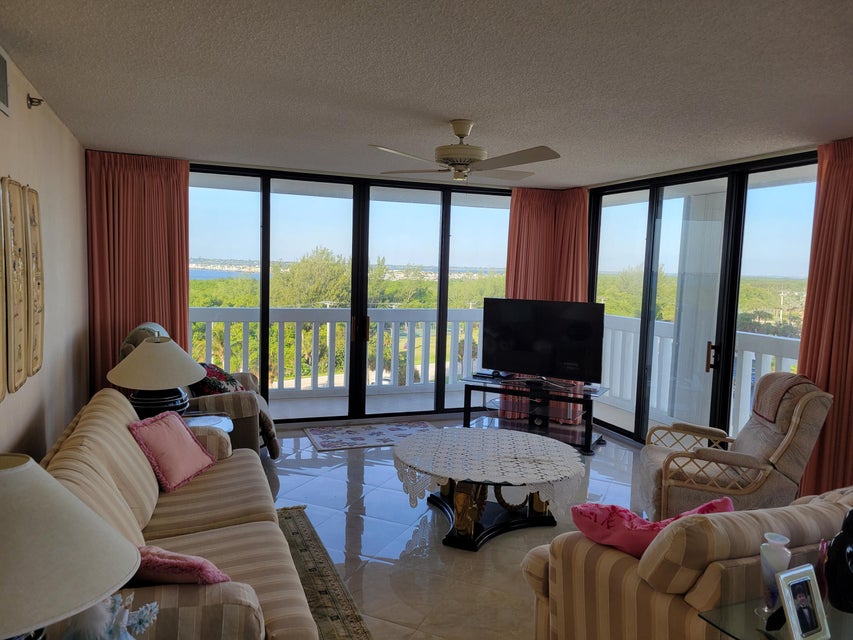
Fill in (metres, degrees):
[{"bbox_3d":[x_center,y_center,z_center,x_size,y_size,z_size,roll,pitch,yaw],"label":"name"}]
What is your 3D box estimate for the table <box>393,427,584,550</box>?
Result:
[{"bbox_3d":[0.397,1.050,4.088,1.230,0.428,1.230,2,5,0],"label":"table"}]

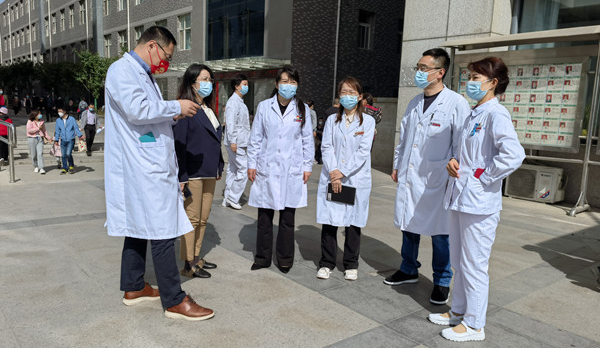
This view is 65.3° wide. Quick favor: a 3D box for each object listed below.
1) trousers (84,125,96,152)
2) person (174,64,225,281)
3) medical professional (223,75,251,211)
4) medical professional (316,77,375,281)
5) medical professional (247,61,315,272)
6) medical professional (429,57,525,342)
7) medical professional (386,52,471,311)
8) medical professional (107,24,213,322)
[{"bbox_3d":[-6.760,-1.178,15.100,0.400,0.910,0.360,-1,8,-18],"label":"trousers"},{"bbox_3d":[-0.769,-0.027,3.618,0.350,1.620,0.460,5,8,23],"label":"person"},{"bbox_3d":[-0.813,-0.427,6.138,0.360,1.720,0.460,6,8,28],"label":"medical professional"},{"bbox_3d":[0.351,0.045,3.609,0.460,1.550,0.330,4,8,14],"label":"medical professional"},{"bbox_3d":[-0.152,-0.031,3.755,0.540,1.630,0.310,2,7,1],"label":"medical professional"},{"bbox_3d":[1.008,0.144,2.735,0.410,1.620,0.510,1,8,-10],"label":"medical professional"},{"bbox_3d":[0.901,0.001,3.308,0.410,1.750,0.560,-5,10,-44],"label":"medical professional"},{"bbox_3d":[-0.858,-0.004,2.899,0.670,1.755,0.530,1,8,-10],"label":"medical professional"}]

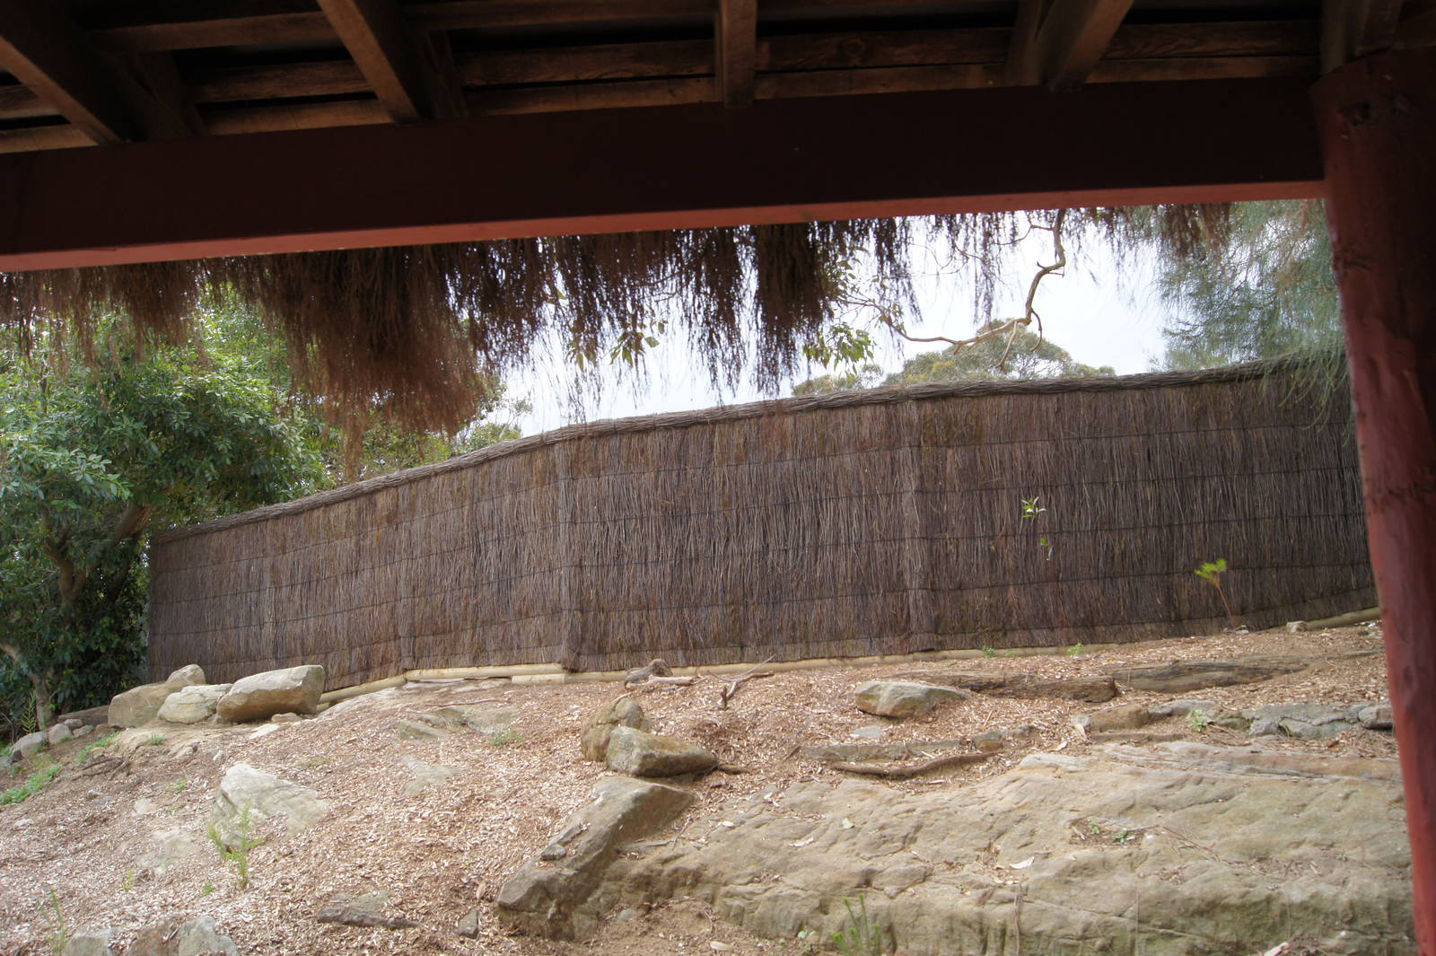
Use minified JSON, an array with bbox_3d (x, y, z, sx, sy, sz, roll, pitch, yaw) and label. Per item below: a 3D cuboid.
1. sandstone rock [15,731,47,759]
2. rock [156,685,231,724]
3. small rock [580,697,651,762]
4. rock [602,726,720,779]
[{"bbox_3d":[-7.021,2.725,11.000,0.272,0.258,0.270,4,-9,-32],"label":"sandstone rock"},{"bbox_3d":[-5.145,2.218,10.600,0.673,0.360,0.500,3,-8,-25],"label":"rock"},{"bbox_3d":[-0.615,1.489,6.400,0.393,0.356,0.400,2,-8,-15],"label":"small rock"},{"bbox_3d":[-0.327,1.556,6.150,0.608,0.235,0.360,2,-8,-20],"label":"rock"}]

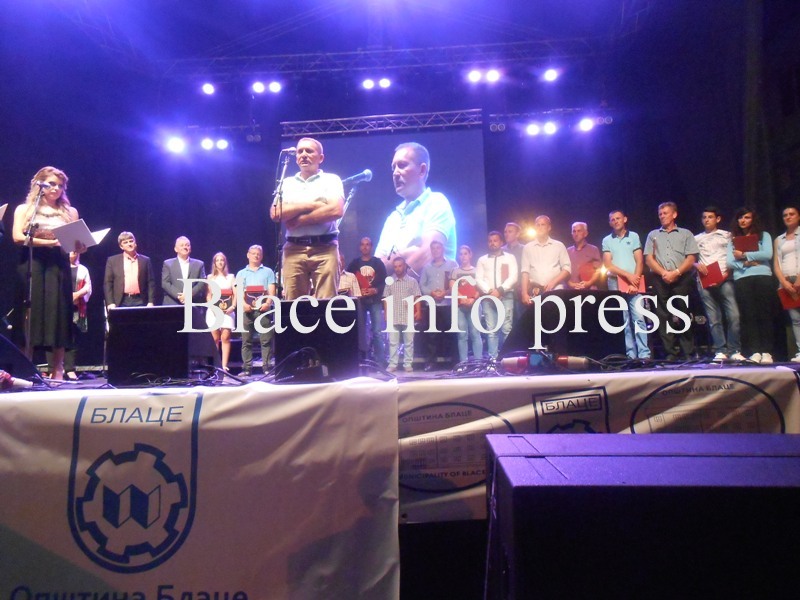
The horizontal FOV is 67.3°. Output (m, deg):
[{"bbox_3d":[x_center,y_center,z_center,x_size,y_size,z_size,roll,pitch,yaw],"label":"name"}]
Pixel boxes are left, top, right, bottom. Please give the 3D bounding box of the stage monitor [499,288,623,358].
[{"bbox_3d":[0.937,0.197,3.577,0.460,0.435,0.540,2,-7,-31],"label":"stage monitor"}]

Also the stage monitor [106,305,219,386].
[{"bbox_3d":[-1.411,0.286,3.680,0.460,0.435,0.540,-2,-6,3],"label":"stage monitor"}]

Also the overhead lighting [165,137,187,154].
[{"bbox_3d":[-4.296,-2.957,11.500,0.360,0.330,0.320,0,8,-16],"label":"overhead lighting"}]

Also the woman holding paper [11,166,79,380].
[{"bbox_3d":[-2.788,-0.231,4.807,0.520,1.720,0.440,3,-8,-41],"label":"woman holding paper"}]

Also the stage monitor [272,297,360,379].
[{"bbox_3d":[-0.437,0.242,3.573,0.460,0.435,0.540,-2,-6,4],"label":"stage monitor"}]

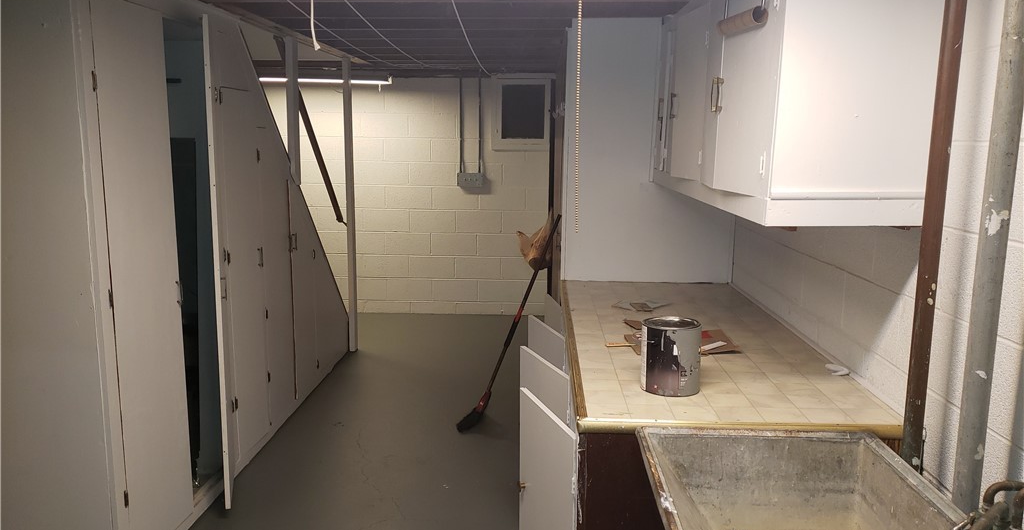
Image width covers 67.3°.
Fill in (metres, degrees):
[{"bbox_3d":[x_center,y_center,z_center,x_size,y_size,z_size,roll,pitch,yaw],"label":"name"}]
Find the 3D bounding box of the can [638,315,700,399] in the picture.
[{"bbox_3d":[0.458,0.260,2.211,0.167,0.193,0.167,1,9,2],"label":"can"}]

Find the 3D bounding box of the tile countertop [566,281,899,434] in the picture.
[{"bbox_3d":[0.634,0.264,2.929,0.853,0.038,1.990,1,9,2],"label":"tile countertop"}]

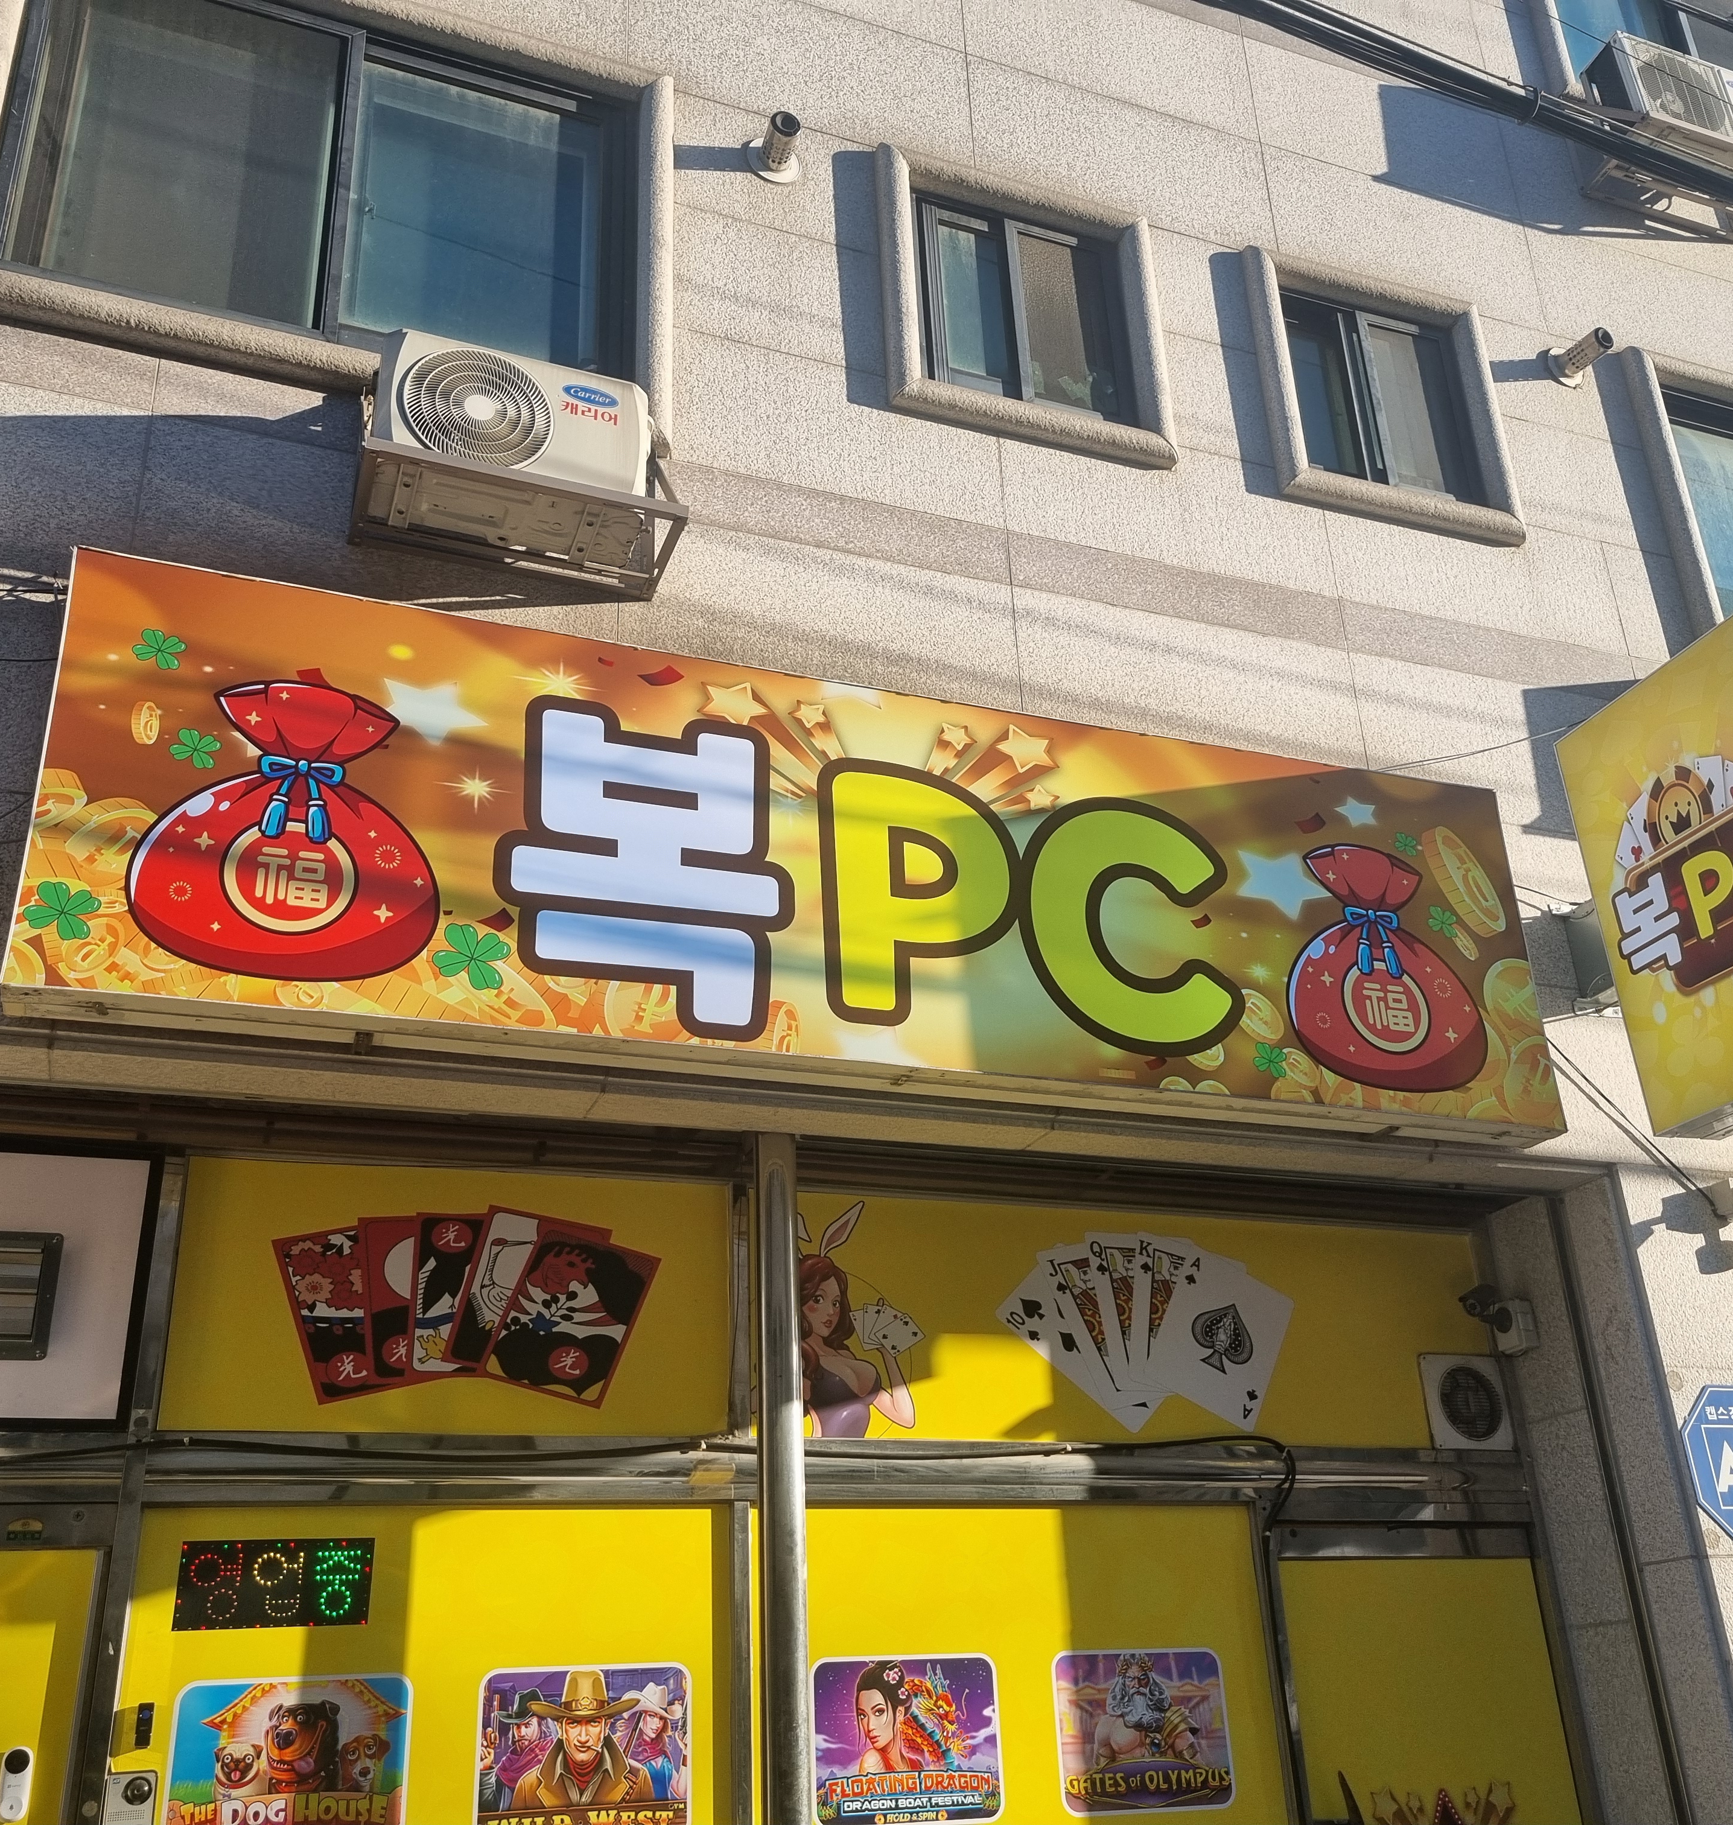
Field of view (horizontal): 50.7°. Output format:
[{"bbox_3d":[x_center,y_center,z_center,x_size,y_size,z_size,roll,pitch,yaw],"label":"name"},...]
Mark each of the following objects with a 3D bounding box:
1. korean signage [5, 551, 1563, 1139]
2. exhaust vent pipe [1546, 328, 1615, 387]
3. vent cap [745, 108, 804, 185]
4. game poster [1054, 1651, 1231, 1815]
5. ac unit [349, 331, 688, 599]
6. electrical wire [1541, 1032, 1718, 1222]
[{"bbox_3d":[0.025,-0.092,5.094,4.275,1.189,0.170,7,-27,-19],"label":"korean signage"},{"bbox_3d":[2.900,-2.261,7.364,0.185,0.185,0.220,7,-27,-19],"label":"exhaust vent pipe"},{"bbox_3d":[-0.295,-2.647,6.282,0.189,0.189,0.172,7,-27,-19],"label":"vent cap"},{"bbox_3d":[0.786,2.309,5.165,0.548,0.416,0.013,7,-27,-19],"label":"game poster"},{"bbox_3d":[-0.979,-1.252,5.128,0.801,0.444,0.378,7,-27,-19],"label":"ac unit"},{"bbox_3d":[2.443,0.674,5.820,0.537,0.590,0.070,7,-27,-19],"label":"electrical wire"}]

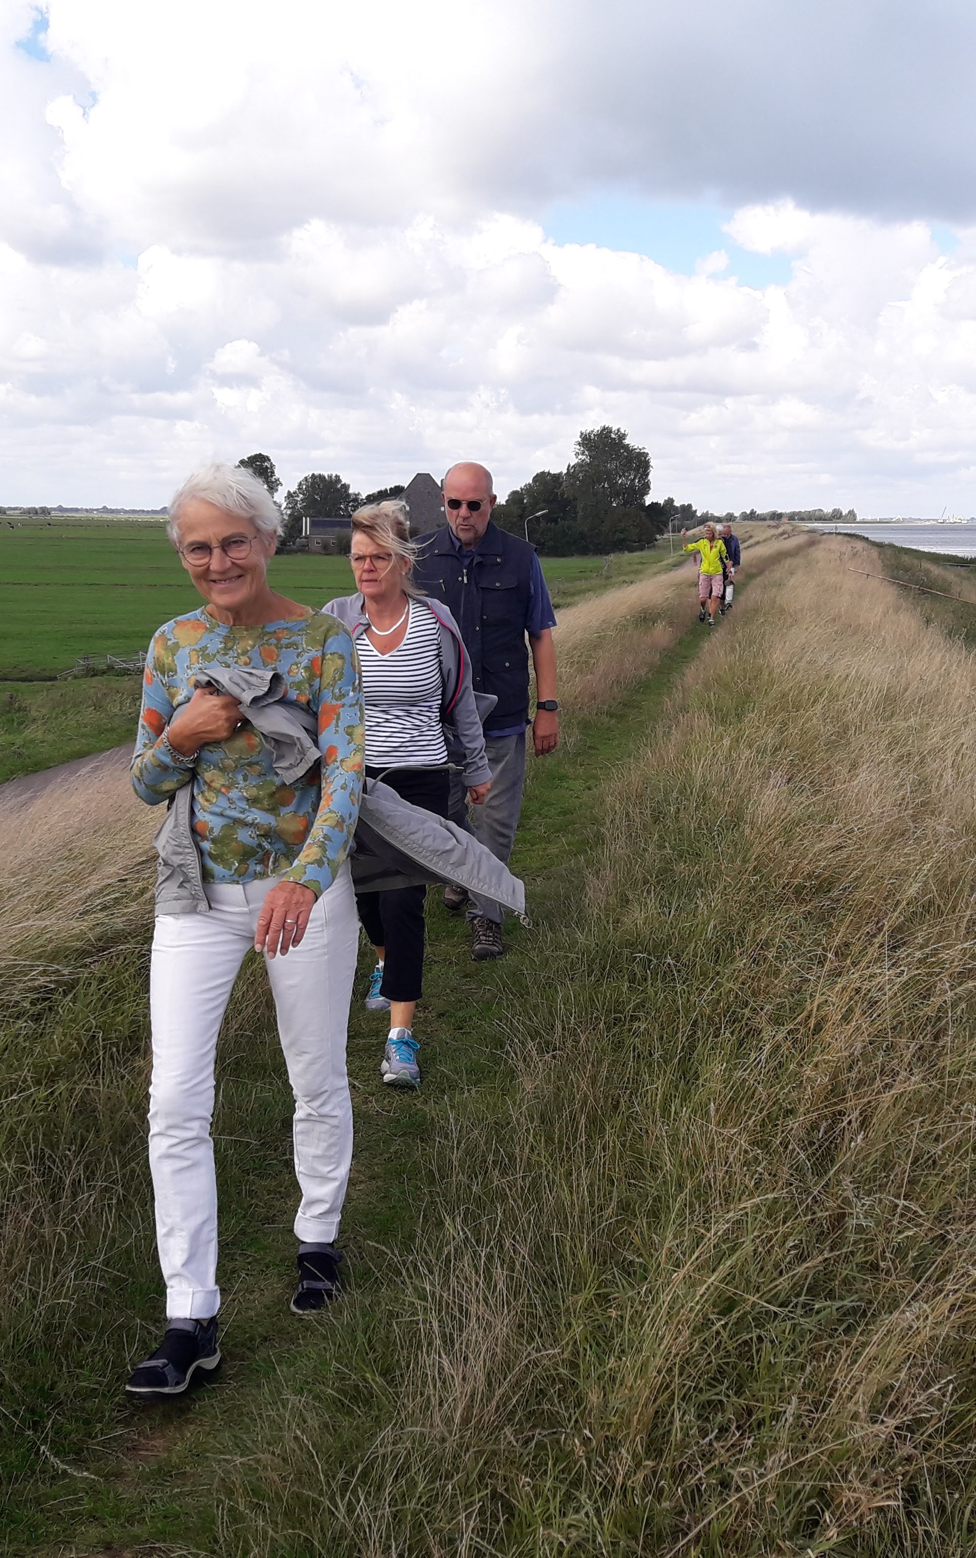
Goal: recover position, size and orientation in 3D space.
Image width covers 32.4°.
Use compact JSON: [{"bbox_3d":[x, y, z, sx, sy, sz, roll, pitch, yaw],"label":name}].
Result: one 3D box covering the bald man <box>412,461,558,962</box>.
[{"bbox_3d":[-0.048,-0.267,6.264,0.600,1.790,0.620,2,9,9],"label":"bald man"}]

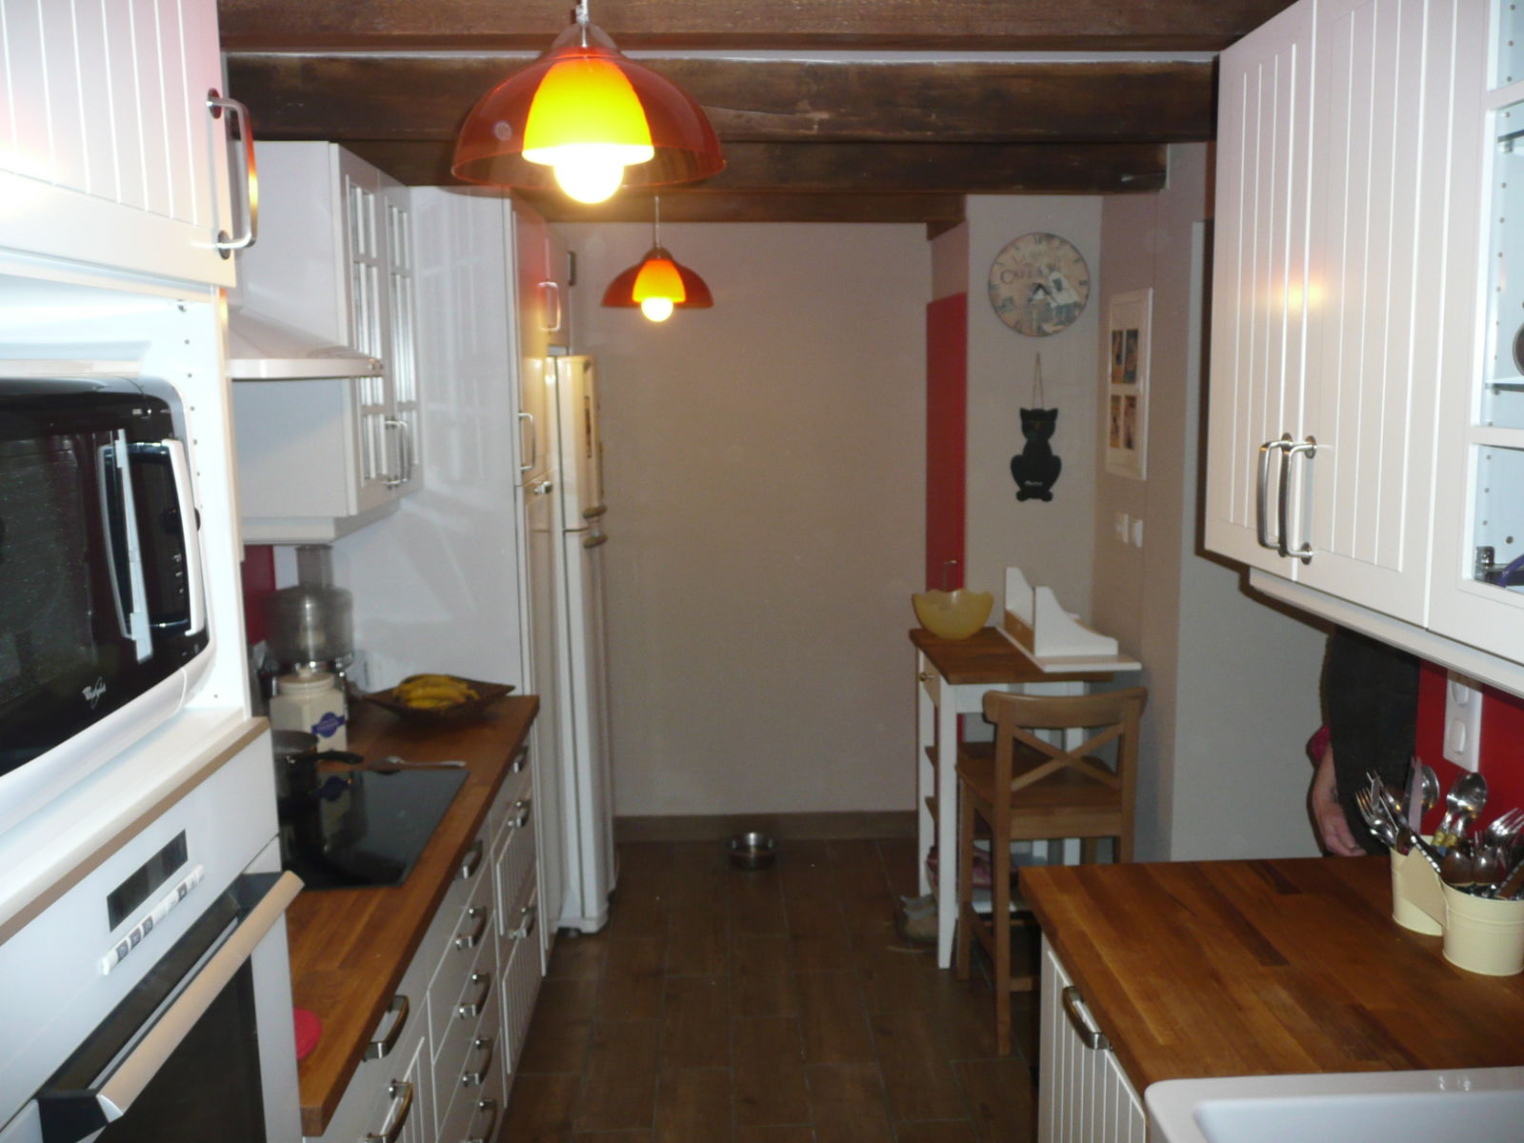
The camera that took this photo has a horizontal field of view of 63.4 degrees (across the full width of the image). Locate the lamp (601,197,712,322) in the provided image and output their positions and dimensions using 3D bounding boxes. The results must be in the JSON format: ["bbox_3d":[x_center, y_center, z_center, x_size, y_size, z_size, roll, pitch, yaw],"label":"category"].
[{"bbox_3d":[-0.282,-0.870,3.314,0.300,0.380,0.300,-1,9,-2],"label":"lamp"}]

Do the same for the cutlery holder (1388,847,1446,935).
[{"bbox_3d":[0.999,0.469,1.836,0.115,0.110,0.115,-1,9,-2],"label":"cutlery holder"}]

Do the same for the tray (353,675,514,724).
[{"bbox_3d":[-0.766,0.320,2.926,0.260,0.075,0.260,6,11,32],"label":"tray"}]

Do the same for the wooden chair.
[{"bbox_3d":[0.718,0.736,3.246,0.395,0.945,0.460,-1,9,-2],"label":"wooden chair"}]

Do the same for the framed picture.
[{"bbox_3d":[1.080,-0.554,3.674,0.022,0.537,0.330,-1,9,-2],"label":"framed picture"}]

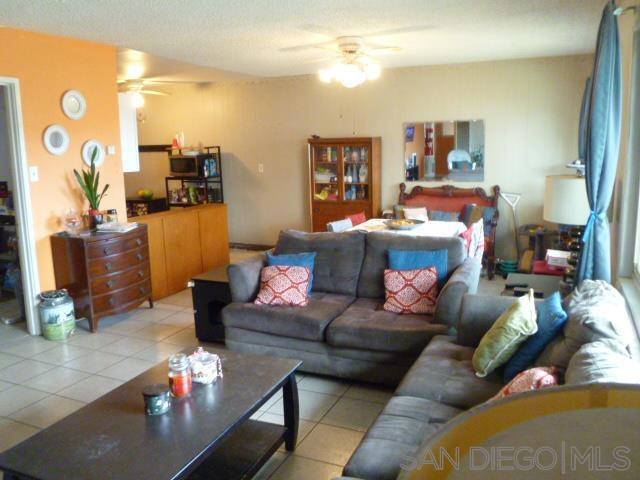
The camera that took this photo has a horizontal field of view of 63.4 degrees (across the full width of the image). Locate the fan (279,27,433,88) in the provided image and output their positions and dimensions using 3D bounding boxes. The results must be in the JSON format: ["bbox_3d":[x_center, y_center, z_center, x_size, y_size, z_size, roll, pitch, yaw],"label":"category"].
[{"bbox_3d":[0.264,-1.521,4.421,1.330,0.420,1.330,4,11,24],"label":"fan"}]

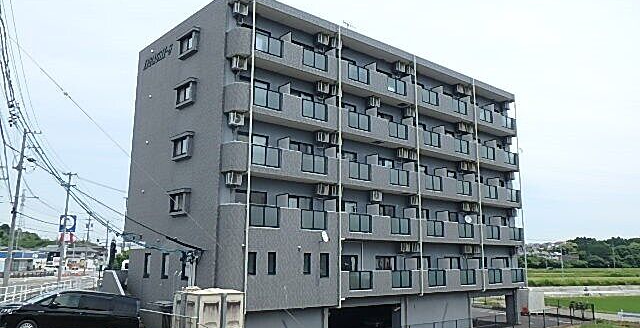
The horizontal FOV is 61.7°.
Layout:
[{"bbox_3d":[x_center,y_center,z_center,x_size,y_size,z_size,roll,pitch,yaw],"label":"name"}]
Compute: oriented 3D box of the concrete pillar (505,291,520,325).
[{"bbox_3d":[13.779,10.206,38.534,0.555,2.477,0.616,9,-14,-41],"label":"concrete pillar"}]

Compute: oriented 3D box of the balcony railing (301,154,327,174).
[{"bbox_3d":[-0.239,0.024,27.094,1.580,0.910,0.080,9,-14,-38],"label":"balcony railing"}]

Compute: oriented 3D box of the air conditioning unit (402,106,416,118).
[{"bbox_3d":[5.652,-3.245,33.899,0.790,0.550,0.290,9,-14,-41],"label":"air conditioning unit"}]

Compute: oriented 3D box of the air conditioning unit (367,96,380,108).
[{"bbox_3d":[3.198,-3.607,31.223,0.760,0.550,0.290,9,-14,-38],"label":"air conditioning unit"}]

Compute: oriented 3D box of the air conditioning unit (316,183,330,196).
[{"bbox_3d":[0.097,1.387,28.091,0.790,0.550,0.290,9,-14,-41],"label":"air conditioning unit"}]

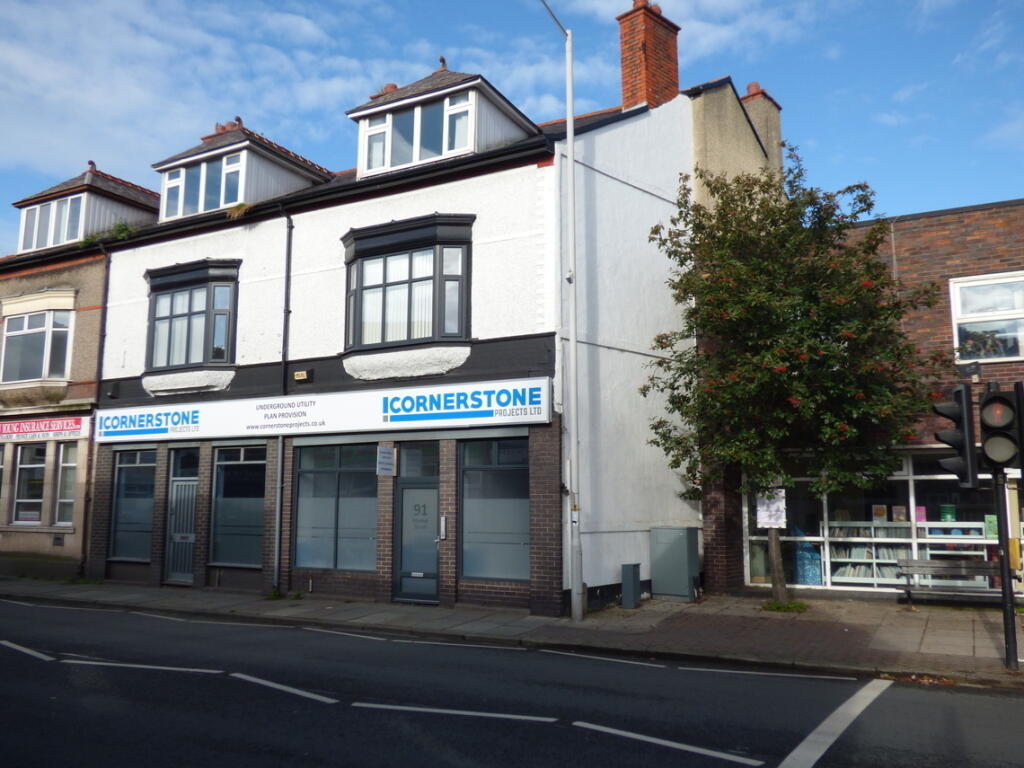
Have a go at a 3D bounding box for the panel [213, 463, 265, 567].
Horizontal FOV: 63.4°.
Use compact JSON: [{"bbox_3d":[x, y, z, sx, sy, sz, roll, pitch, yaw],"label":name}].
[{"bbox_3d":[-5.403,2.588,16.565,1.471,2.029,0.070,-4,-9,28],"label":"panel"}]

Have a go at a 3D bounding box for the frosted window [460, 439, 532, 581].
[{"bbox_3d":[-0.250,2.091,13.847,1.340,2.329,0.090,-4,-9,28],"label":"frosted window"}]

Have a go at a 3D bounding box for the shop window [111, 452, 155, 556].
[{"bbox_3d":[-8.181,2.646,18.058,1.405,2.357,0.090,-4,-9,28],"label":"shop window"}]

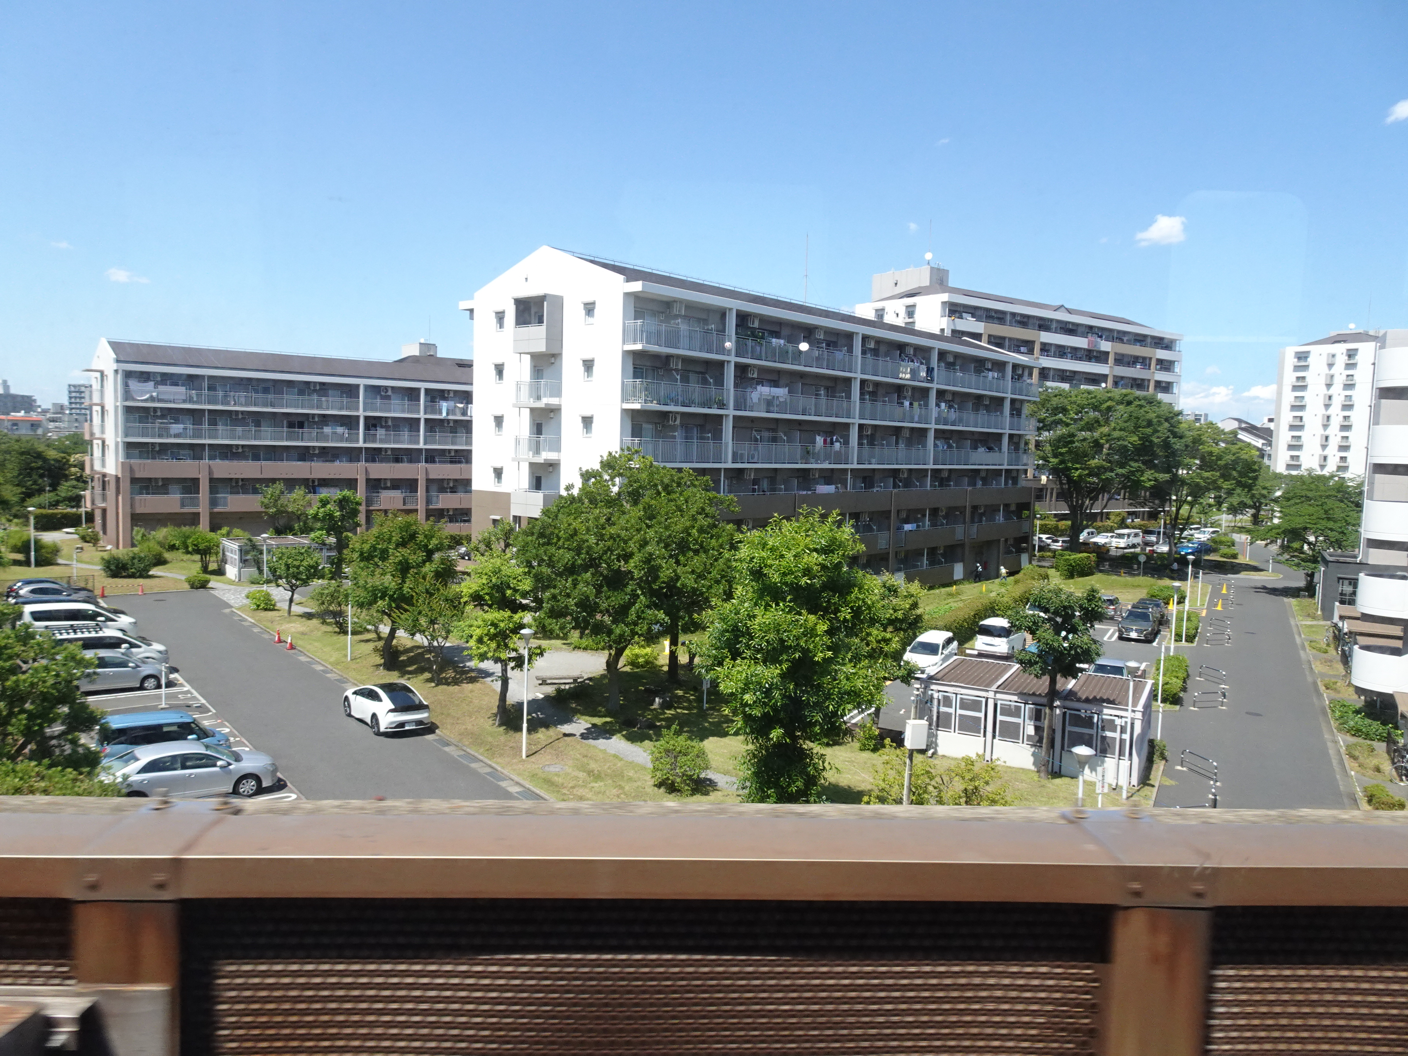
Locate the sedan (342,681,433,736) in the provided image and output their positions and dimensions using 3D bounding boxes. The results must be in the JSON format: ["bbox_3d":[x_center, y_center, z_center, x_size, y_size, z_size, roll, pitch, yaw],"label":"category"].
[{"bbox_3d":[-11.401,6.227,34.979,1.780,1.430,4.600,-2,6,-39],"label":"sedan"}]

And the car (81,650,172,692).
[{"bbox_3d":[-23.122,5.504,37.525,4.400,1.550,1.700,-2,6,-37],"label":"car"}]

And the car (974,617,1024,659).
[{"bbox_3d":[15.609,5.436,50.718,1.700,1.620,4.400,5,6,29],"label":"car"}]

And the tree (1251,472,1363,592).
[{"bbox_3d":[45.908,0.321,74.170,7.700,9.600,7.600,2,5,0],"label":"tree"}]

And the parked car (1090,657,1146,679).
[{"bbox_3d":[17.033,6.396,40.731,1.690,1.510,4.100,5,6,29],"label":"parked car"}]

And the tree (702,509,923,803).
[{"bbox_3d":[2.499,3.867,23.684,5.100,8.400,4.900,2,5,0],"label":"tree"}]

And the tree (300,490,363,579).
[{"bbox_3d":[-25.625,0.605,67.424,4.100,6.350,4.000,2,5,0],"label":"tree"}]

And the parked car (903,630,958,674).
[{"bbox_3d":[10.601,5.784,45.393,1.700,1.500,4.300,4,5,26],"label":"parked car"}]

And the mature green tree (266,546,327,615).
[{"bbox_3d":[-22.535,2.958,53.819,3.345,3.915,3.345,0,5,-23],"label":"mature green tree"}]

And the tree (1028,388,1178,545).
[{"bbox_3d":[39.473,-5.051,94.796,15.000,16.400,15.000,2,5,0],"label":"tree"}]

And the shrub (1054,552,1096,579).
[{"bbox_3d":[30.630,3.048,80.396,2.000,1.800,4.200,6,7,42],"label":"shrub"}]

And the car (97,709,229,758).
[{"bbox_3d":[-15.927,6.348,28.784,3.450,1.660,1.500,-2,6,-36],"label":"car"}]

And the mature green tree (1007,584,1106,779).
[{"bbox_3d":[10.923,4.842,30.404,3.144,6.069,3.144,3,5,20],"label":"mature green tree"}]

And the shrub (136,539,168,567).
[{"bbox_3d":[-41.197,1.894,72.744,2.544,1.950,2.544,-1,6,-30],"label":"shrub"}]

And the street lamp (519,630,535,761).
[{"bbox_3d":[-5.609,5.189,30.731,0.500,4.200,0.500,2,5,0],"label":"street lamp"}]

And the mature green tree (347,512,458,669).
[{"bbox_3d":[-13.091,2.738,42.212,4.700,6.700,4.700,2,5,0],"label":"mature green tree"}]

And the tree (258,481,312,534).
[{"bbox_3d":[-35.066,-0.943,81.747,4.400,5.900,4.400,2,5,0],"label":"tree"}]

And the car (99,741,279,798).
[{"bbox_3d":[-14.404,6.767,27.320,4.570,1.470,1.700,-2,6,-34],"label":"car"}]

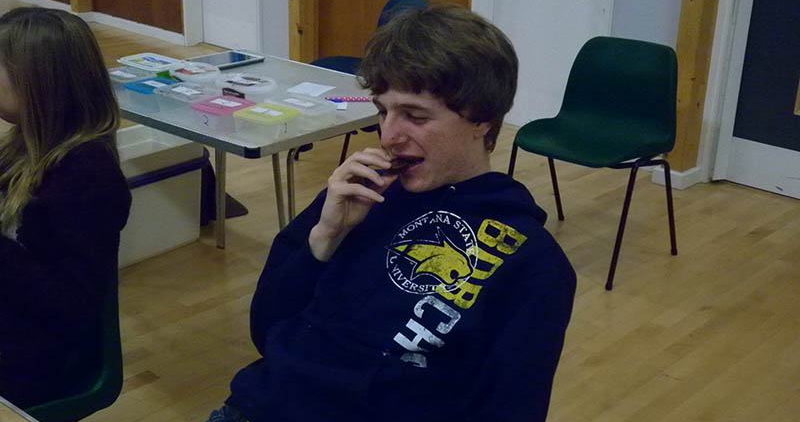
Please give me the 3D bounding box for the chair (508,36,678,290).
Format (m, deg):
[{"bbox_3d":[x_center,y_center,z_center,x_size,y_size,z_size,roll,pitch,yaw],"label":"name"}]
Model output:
[{"bbox_3d":[0.688,-0.203,3.646,0.520,0.770,0.510,19,27,38],"label":"chair"}]

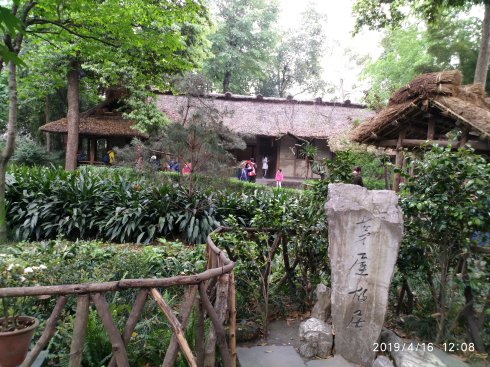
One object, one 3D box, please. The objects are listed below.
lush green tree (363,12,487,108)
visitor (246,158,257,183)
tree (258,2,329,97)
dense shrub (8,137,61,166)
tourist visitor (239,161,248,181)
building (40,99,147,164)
[{"bbox_3d":[15.161,-6.866,33.000,9.500,13.800,8.500,2,3,0],"label":"lush green tree"},{"bbox_3d":[0.349,-0.549,20.500,0.550,1.660,0.500,0,4,-30],"label":"visitor"},{"bbox_3d":[4.747,-8.946,39.000,6.800,16.500,6.800,2,3,0],"label":"tree"},{"bbox_3d":[-10.420,-1.208,19.000,2.700,2.300,2.300,2,3,0],"label":"dense shrub"},{"bbox_3d":[-0.081,-0.540,20.600,0.550,1.600,0.500,0,4,-30],"label":"tourist visitor"},{"bbox_3d":[-10.039,-3.069,26.000,6.600,5.300,6.200,2,3,-6],"label":"building"}]

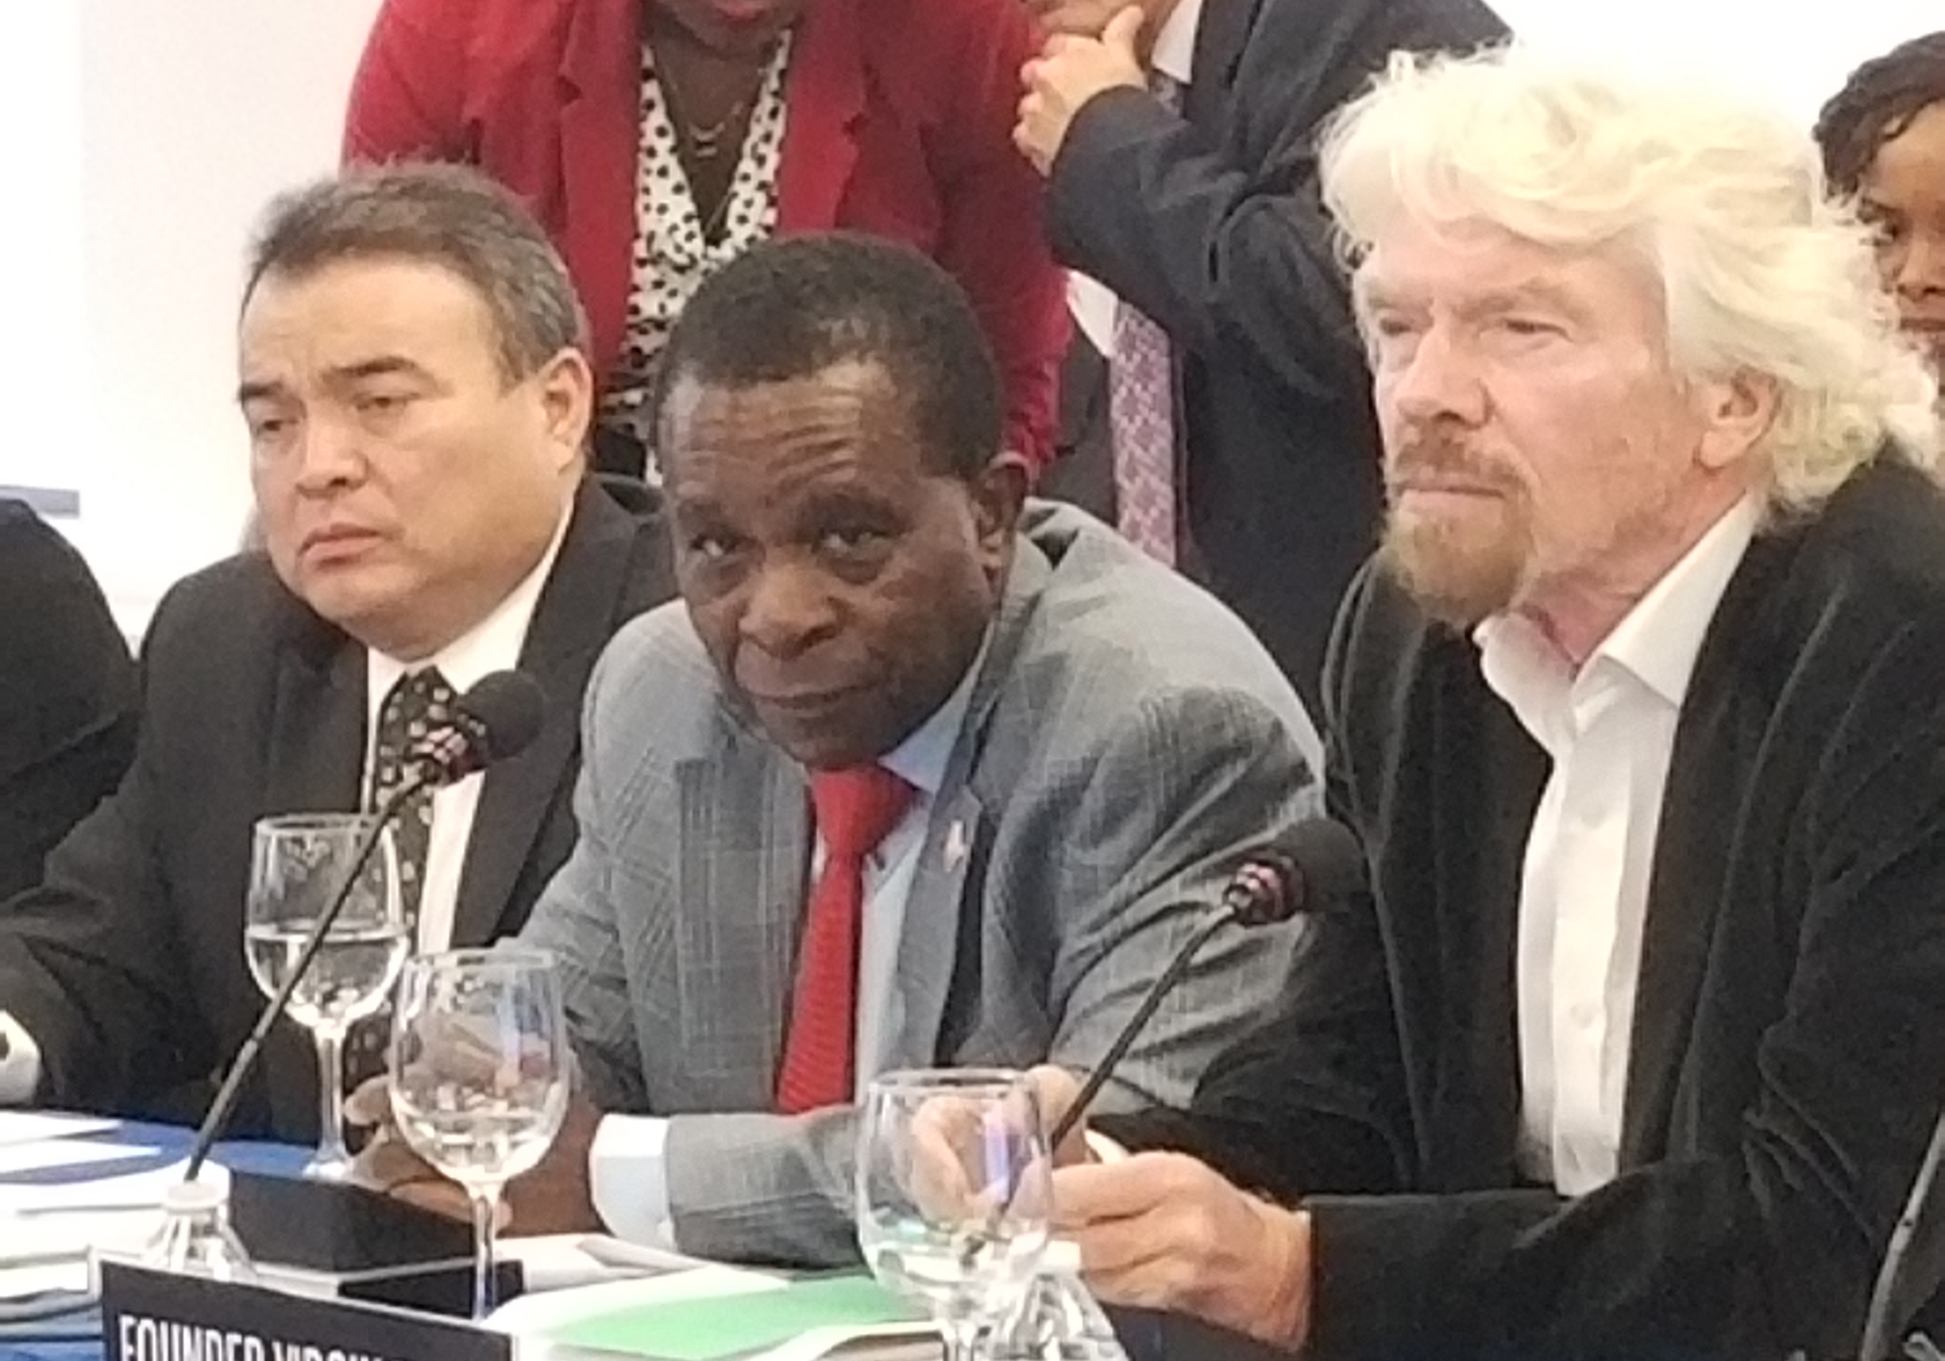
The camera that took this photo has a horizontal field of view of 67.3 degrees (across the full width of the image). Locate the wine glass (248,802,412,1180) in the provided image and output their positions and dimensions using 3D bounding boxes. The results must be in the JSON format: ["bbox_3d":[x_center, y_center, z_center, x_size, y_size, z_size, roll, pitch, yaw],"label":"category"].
[{"bbox_3d":[-0.331,0.162,0.750,0.082,0.182,0.082,-1,5,0],"label":"wine glass"}]

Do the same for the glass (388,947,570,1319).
[{"bbox_3d":[-0.227,0.217,0.675,0.082,0.184,0.082,-1,5,0],"label":"glass"}]

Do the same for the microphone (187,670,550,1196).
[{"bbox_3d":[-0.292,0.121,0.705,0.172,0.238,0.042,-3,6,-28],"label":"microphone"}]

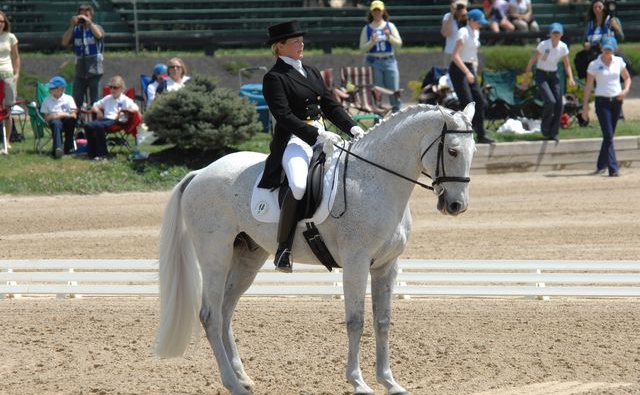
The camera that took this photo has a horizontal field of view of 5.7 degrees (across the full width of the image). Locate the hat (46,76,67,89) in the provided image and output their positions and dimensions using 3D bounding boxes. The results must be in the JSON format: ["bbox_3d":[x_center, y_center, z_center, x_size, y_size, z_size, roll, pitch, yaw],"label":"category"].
[{"bbox_3d":[-3.199,-1.396,77.600,0.180,0.140,0.260,2,3,37],"label":"hat"}]

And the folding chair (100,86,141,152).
[{"bbox_3d":[-2.495,-0.964,78.000,0.720,0.820,0.580,1,3,27],"label":"folding chair"}]

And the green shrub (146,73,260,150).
[{"bbox_3d":[-1.403,-1.000,77.000,1.420,0.940,1.350,0,3,0],"label":"green shrub"}]

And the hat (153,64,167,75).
[{"bbox_3d":[-1.996,-1.586,79.500,0.175,0.150,0.250,-2,3,-35],"label":"hat"}]

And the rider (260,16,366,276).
[{"bbox_3d":[-0.053,-0.319,40.000,0.680,1.580,0.600,1,3,33],"label":"rider"}]

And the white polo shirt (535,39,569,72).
[{"bbox_3d":[2.869,-1.760,79.200,0.430,0.410,0.260,9,8,6],"label":"white polo shirt"}]

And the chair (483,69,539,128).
[{"bbox_3d":[2.568,-1.298,85.500,0.740,0.800,0.600,-1,3,-27],"label":"chair"}]

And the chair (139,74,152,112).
[{"bbox_3d":[-1.996,-1.083,80.000,0.700,0.880,0.580,0,3,0],"label":"chair"}]

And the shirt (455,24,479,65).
[{"bbox_3d":[1.828,-1.884,78.700,0.260,0.480,0.380,11,2,31],"label":"shirt"}]

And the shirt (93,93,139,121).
[{"bbox_3d":[-2.492,-1.097,77.900,0.550,0.370,0.300,1,3,20],"label":"shirt"}]

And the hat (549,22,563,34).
[{"bbox_3d":[2.948,-2.102,79.500,0.175,0.150,0.260,0,2,-12],"label":"hat"}]

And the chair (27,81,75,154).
[{"bbox_3d":[-3.243,-0.970,77.500,0.680,0.870,0.570,-1,3,-12],"label":"chair"}]

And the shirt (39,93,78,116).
[{"bbox_3d":[-3.122,-1.098,76.300,0.430,0.360,0.250,0,2,-3],"label":"shirt"}]

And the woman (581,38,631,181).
[{"bbox_3d":[3.506,-1.111,78.500,0.600,1.700,0.500,0,2,-3],"label":"woman"}]

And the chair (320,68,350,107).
[{"bbox_3d":[0.115,-1.340,86.500,0.660,0.850,0.660,-1,3,-33],"label":"chair"}]

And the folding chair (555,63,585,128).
[{"bbox_3d":[3.268,-1.367,86.500,0.760,0.850,0.620,-1,2,-22],"label":"folding chair"}]

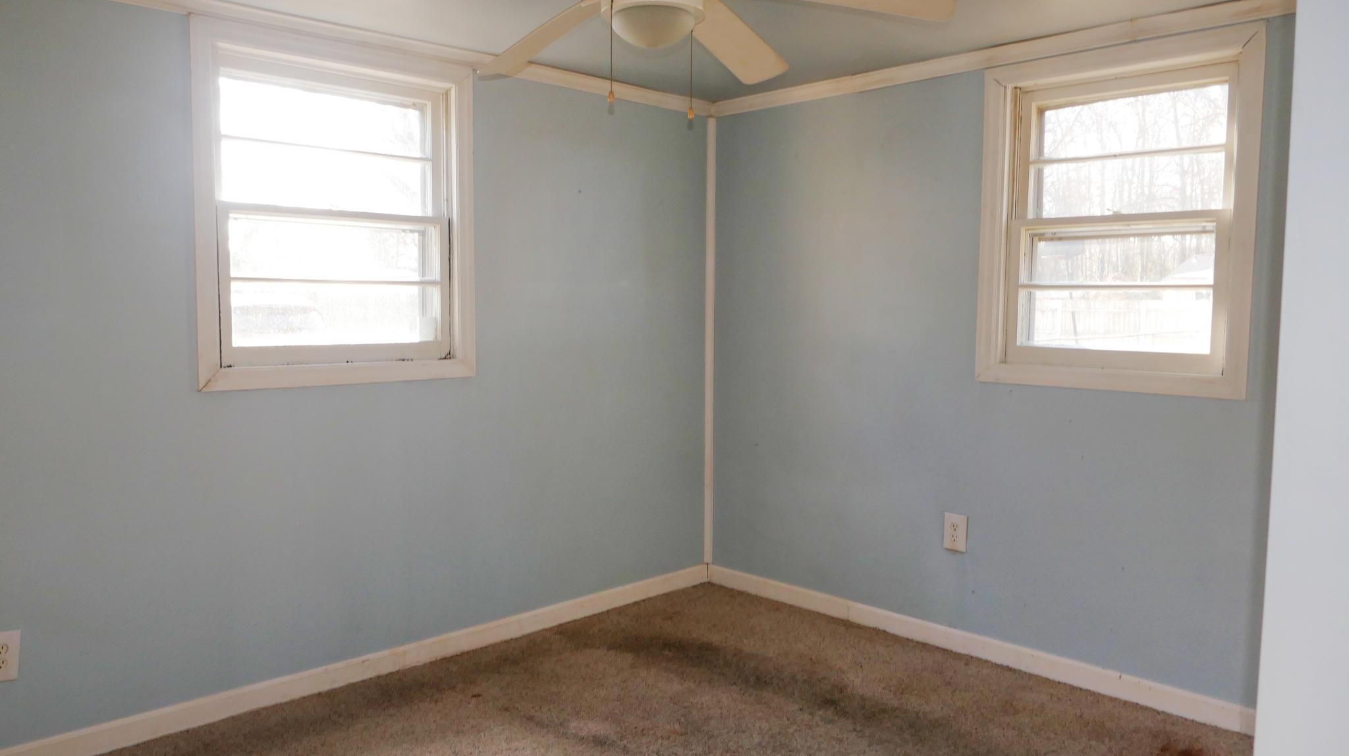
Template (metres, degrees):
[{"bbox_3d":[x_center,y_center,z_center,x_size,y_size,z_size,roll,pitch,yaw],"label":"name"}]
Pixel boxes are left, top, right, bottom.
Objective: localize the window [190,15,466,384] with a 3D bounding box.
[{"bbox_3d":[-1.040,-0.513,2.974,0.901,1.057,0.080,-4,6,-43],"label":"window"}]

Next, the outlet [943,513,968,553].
[{"bbox_3d":[1.001,0.551,3.341,0.090,0.131,0.010,5,7,44],"label":"outlet"}]

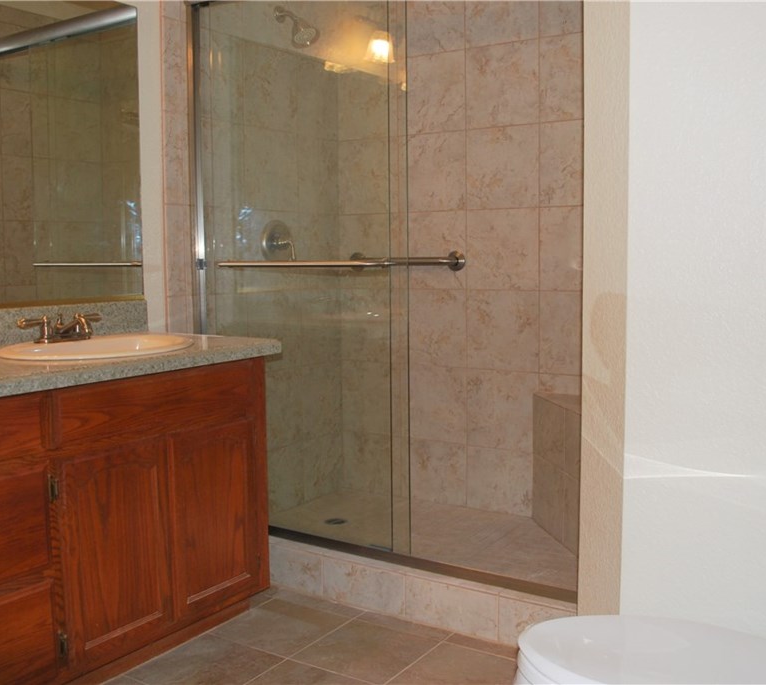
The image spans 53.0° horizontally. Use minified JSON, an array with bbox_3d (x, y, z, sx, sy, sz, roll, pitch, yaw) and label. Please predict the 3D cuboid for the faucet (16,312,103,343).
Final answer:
[{"bbox_3d":[-0.845,-0.039,2.076,0.140,0.083,0.240,2,6,32],"label":"faucet"}]

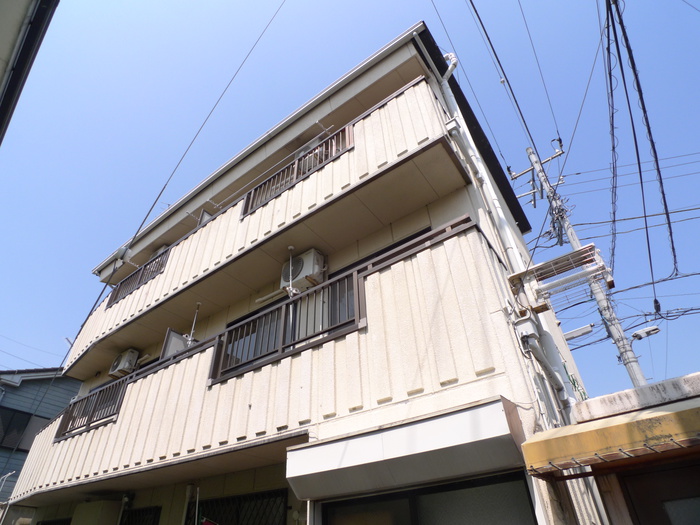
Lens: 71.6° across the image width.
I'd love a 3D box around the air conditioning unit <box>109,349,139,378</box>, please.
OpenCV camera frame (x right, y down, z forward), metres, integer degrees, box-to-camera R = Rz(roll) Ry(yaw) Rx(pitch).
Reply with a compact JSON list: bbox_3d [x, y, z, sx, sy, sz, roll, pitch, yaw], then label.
[{"bbox_3d":[-4.331,1.926,9.300,0.580,0.470,0.270,-27,-48,25],"label":"air conditioning unit"}]

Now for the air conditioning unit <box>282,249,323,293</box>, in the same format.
[{"bbox_3d":[-0.690,0.155,7.000,0.640,0.510,0.270,-26,-48,24],"label":"air conditioning unit"}]

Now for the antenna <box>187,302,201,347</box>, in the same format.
[{"bbox_3d":[-2.384,0.944,7.427,0.140,0.802,0.140,-27,-48,25],"label":"antenna"}]

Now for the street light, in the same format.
[{"bbox_3d":[5.428,1.302,8.900,0.520,0.160,0.180,-27,-48,25],"label":"street light"}]

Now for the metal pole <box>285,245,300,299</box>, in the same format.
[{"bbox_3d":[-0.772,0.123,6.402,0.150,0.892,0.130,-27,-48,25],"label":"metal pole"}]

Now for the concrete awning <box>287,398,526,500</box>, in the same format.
[{"bbox_3d":[0.362,1.490,3.780,1.860,0.430,0.320,-23,-46,21],"label":"concrete awning"}]

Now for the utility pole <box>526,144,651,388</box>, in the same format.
[{"bbox_3d":[4.950,0.709,9.550,0.280,10.212,0.280,-27,-48,25],"label":"utility pole"}]

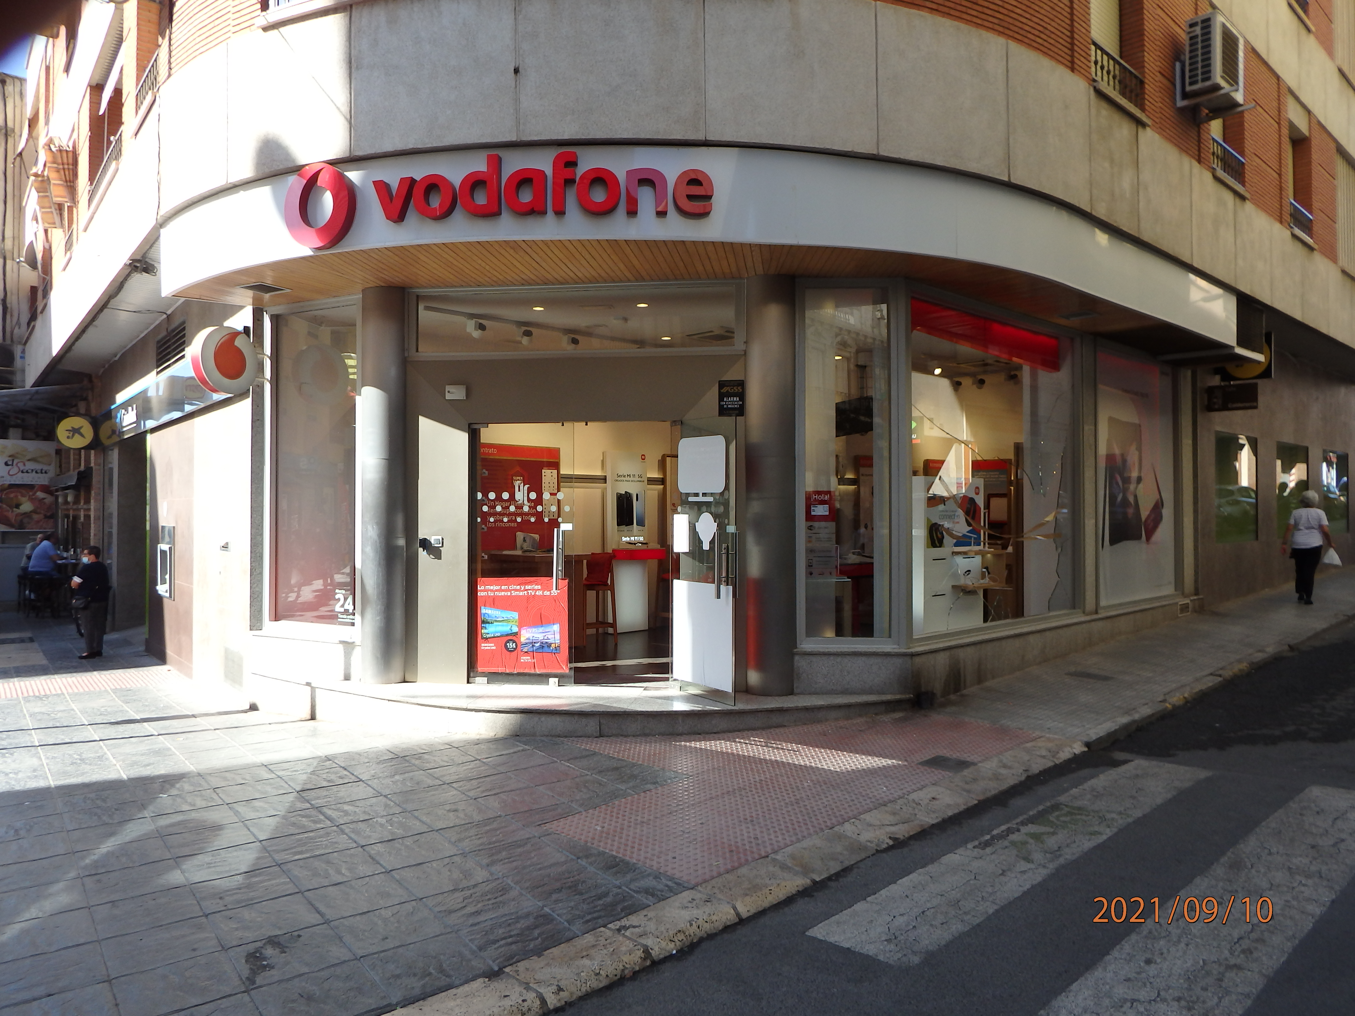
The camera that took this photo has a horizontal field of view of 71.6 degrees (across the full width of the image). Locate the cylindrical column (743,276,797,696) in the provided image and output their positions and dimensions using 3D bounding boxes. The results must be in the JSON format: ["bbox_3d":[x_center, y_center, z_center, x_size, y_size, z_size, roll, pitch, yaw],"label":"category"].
[{"bbox_3d":[0.760,-0.192,7.661,0.380,3.370,0.380,0,0,0],"label":"cylindrical column"}]

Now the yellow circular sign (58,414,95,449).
[{"bbox_3d":[-10.750,-1.360,16.800,0.590,0.600,0.150,0,0,-38],"label":"yellow circular sign"}]

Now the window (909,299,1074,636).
[{"bbox_3d":[2.979,-0.333,8.686,3.040,2.820,0.100,0,-1,-43],"label":"window"}]

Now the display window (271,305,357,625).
[{"bbox_3d":[-3.360,-0.380,8.660,1.060,2.880,0.100,0,0,26],"label":"display window"}]

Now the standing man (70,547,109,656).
[{"bbox_3d":[-8.380,1.350,13.400,0.420,1.600,0.500,0,0,-34],"label":"standing man"}]

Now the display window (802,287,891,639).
[{"bbox_3d":[1.375,-0.363,7.670,0.725,2.870,0.100,0,0,-2],"label":"display window"}]

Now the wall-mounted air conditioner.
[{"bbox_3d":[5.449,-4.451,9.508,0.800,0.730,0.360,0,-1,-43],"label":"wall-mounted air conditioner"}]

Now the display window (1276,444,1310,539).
[{"bbox_3d":[10.200,-0.284,15.550,1.950,1.520,0.100,0,0,-44],"label":"display window"}]

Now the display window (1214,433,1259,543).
[{"bbox_3d":[7.895,-0.275,13.290,1.870,1.520,0.100,0,-1,-43],"label":"display window"}]

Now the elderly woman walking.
[{"bbox_3d":[8.483,0.525,12.706,0.520,1.540,0.400,-1,-1,43],"label":"elderly woman walking"}]

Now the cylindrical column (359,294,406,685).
[{"bbox_3d":[-2.559,-0.176,8.183,0.380,3.370,0.380,0,0,-17],"label":"cylindrical column"}]

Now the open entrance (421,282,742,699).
[{"bbox_3d":[-0.850,-0.140,8.000,2.750,3.380,0.300,0,0,8],"label":"open entrance"}]

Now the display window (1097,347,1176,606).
[{"bbox_3d":[5.326,-0.314,10.898,2.250,2.800,0.100,0,-1,-43],"label":"display window"}]

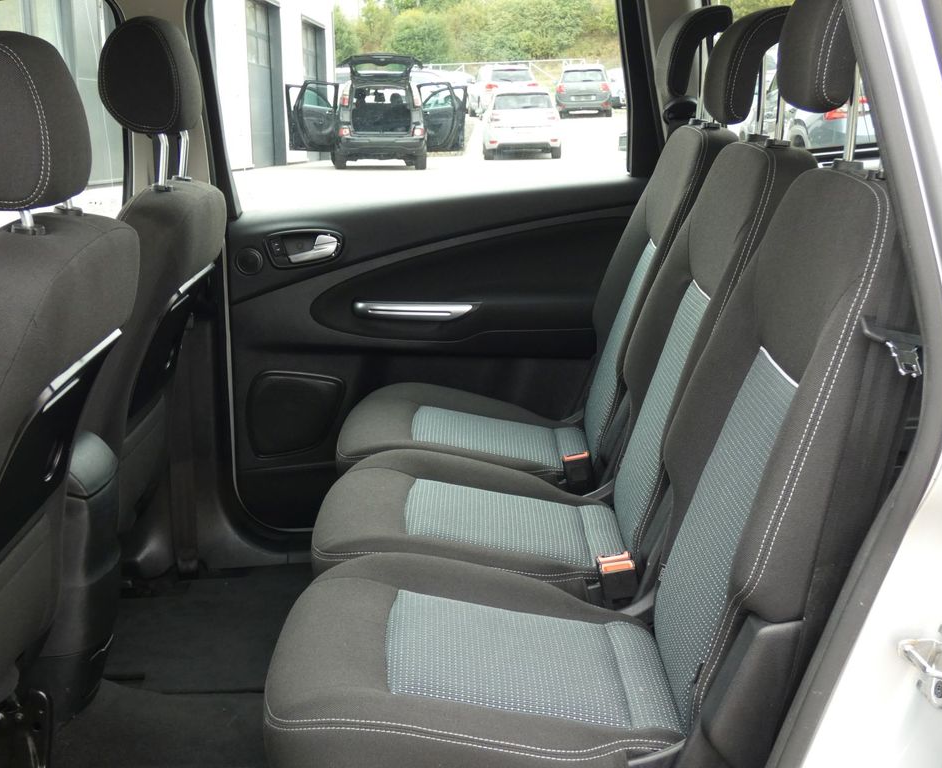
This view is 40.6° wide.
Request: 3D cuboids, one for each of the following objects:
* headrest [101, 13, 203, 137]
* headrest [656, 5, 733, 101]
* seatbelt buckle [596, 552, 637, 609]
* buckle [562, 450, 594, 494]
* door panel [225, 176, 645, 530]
[{"bbox_3d":[-0.534,-0.527,2.175,0.132,0.195,0.255,-1,15,-1],"label":"headrest"},{"bbox_3d":[0.391,-0.595,2.269,0.125,0.175,0.250,-1,15,-1],"label":"headrest"},{"bbox_3d":[0.209,0.278,1.803,0.048,0.080,0.030,-13,27,2],"label":"seatbelt buckle"},{"bbox_3d":[0.192,0.159,2.247,0.048,0.075,0.028,-10,20,2],"label":"buckle"},{"bbox_3d":[-0.058,-0.049,2.649,0.880,0.720,0.120,-1,15,-1],"label":"door panel"}]

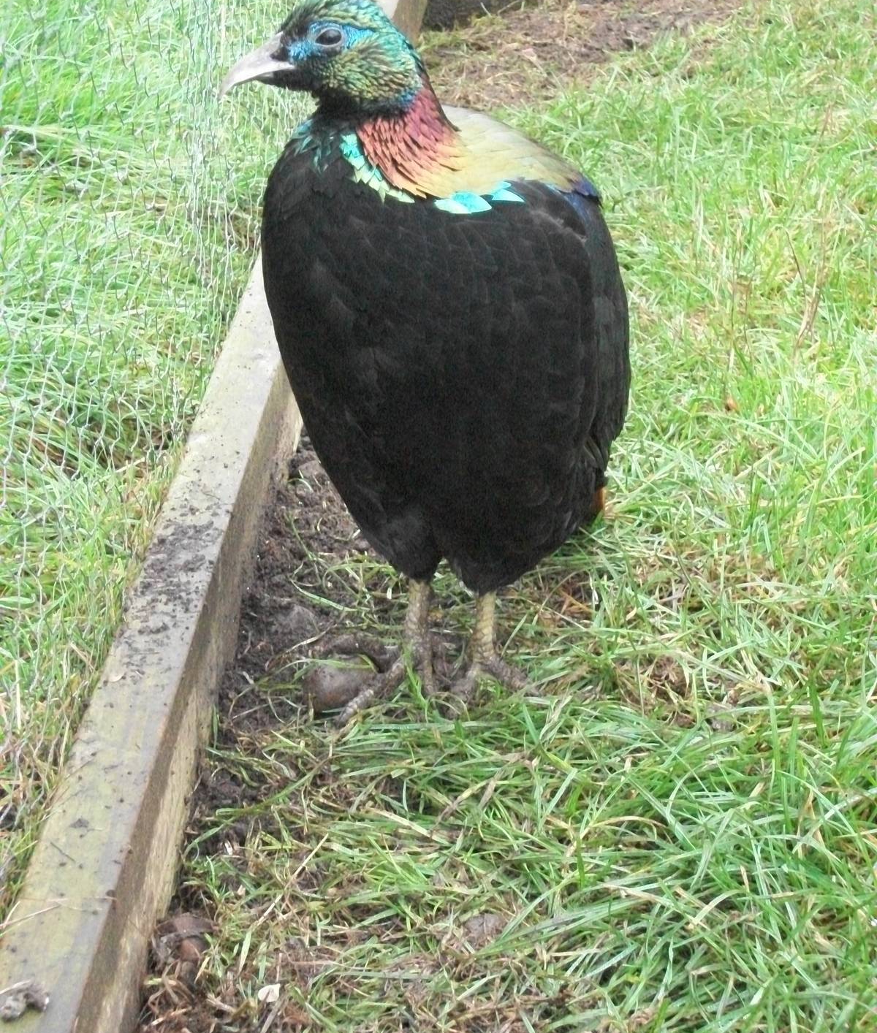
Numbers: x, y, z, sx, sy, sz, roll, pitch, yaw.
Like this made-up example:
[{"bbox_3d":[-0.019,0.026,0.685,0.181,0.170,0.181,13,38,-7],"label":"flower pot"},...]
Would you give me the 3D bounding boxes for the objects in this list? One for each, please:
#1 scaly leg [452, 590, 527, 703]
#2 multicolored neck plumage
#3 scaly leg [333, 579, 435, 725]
[{"bbox_3d":[0.027,0.076,1.517,0.046,0.060,0.055,4,21,11],"label":"scaly leg"},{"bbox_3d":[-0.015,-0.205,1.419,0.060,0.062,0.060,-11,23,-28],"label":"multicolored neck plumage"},{"bbox_3d":[-0.030,0.075,1.510,0.052,0.067,0.072,14,25,32],"label":"scaly leg"}]

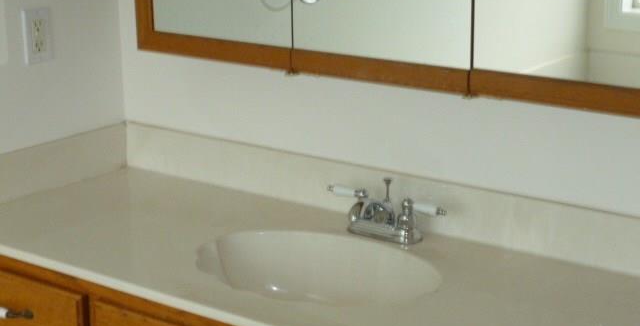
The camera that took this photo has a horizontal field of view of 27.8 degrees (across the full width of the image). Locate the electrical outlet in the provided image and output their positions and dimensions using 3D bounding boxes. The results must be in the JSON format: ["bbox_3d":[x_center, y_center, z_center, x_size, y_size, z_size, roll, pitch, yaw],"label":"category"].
[{"bbox_3d":[-0.590,-0.264,2.689,0.008,0.116,0.072,11,19,36],"label":"electrical outlet"}]

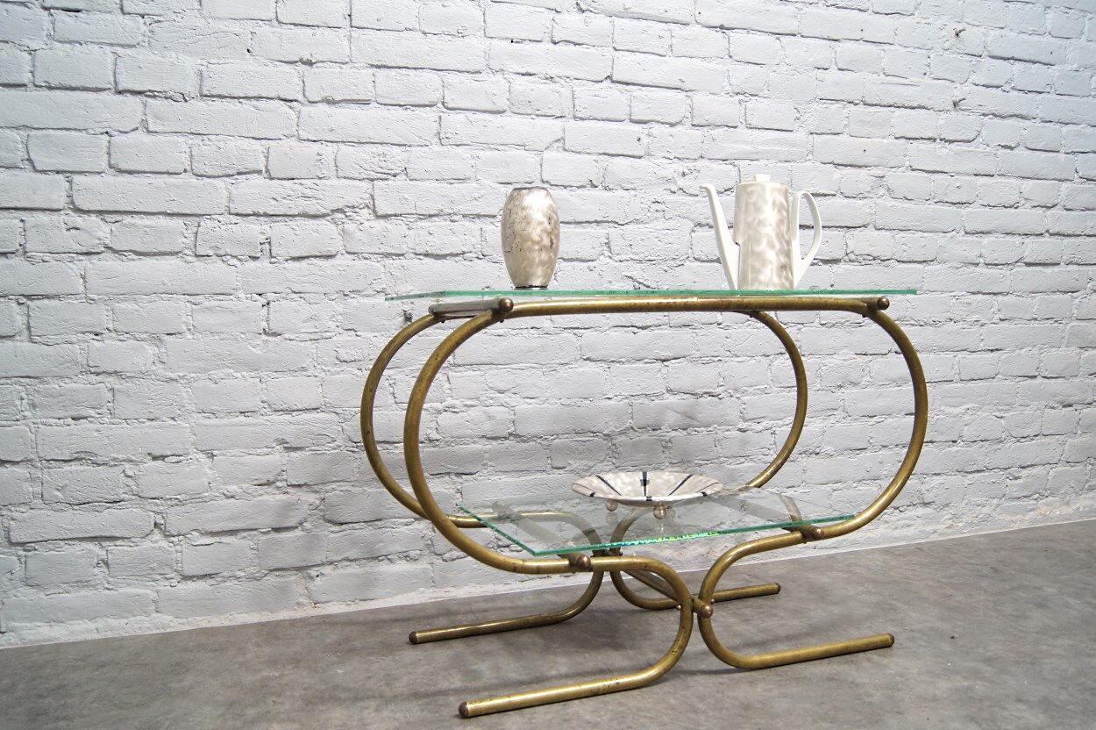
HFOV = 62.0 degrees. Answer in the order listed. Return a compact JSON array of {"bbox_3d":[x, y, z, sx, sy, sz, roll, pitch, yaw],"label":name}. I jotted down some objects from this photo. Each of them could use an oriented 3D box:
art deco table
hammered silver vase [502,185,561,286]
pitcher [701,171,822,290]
[{"bbox_3d":[0.179,0.190,1.633,0.951,0.629,0.440,-2,3,-21],"label":"art deco table"},{"bbox_3d":[-0.030,-0.203,1.500,0.097,0.174,0.097,-1,3,0],"label":"hammered silver vase"},{"bbox_3d":[0.391,-0.238,1.662,0.261,0.216,0.112,-2,3,-21],"label":"pitcher"}]

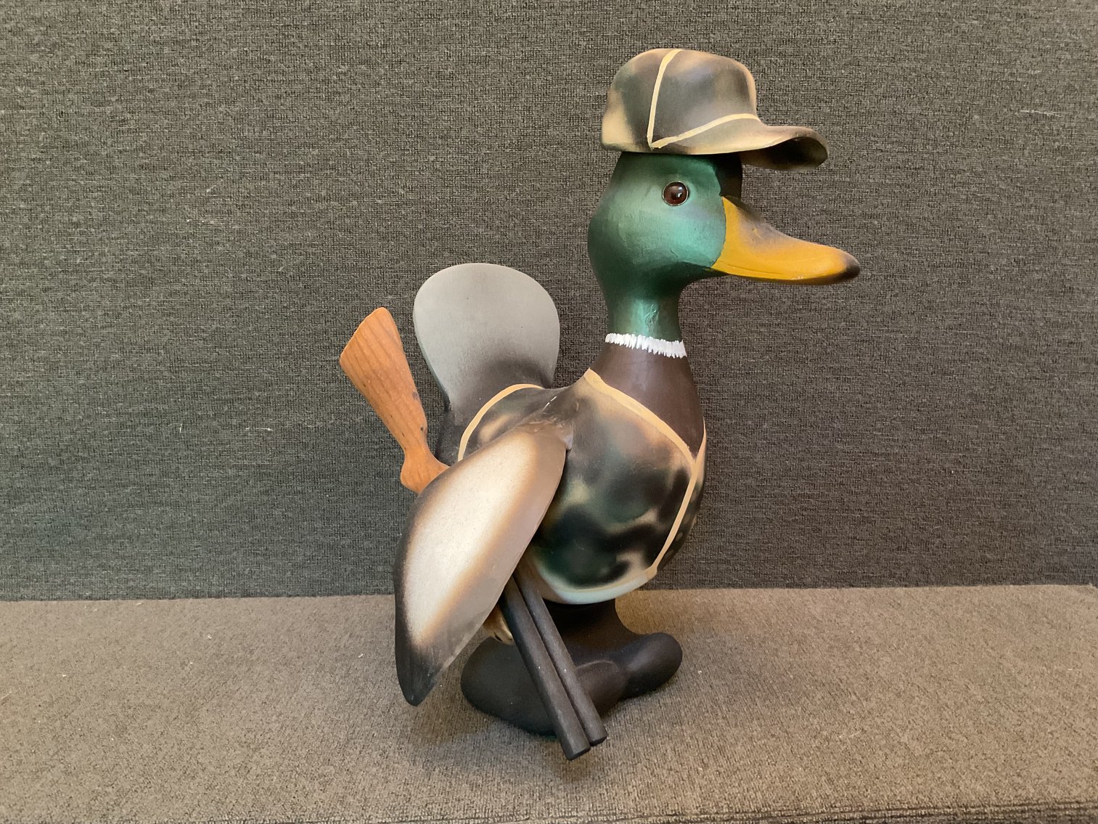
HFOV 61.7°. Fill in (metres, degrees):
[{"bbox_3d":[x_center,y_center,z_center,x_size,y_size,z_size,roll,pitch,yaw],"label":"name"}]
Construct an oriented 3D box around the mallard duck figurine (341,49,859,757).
[{"bbox_3d":[0.045,-0.007,0.693,0.349,0.491,0.236,6,10,30],"label":"mallard duck figurine"}]

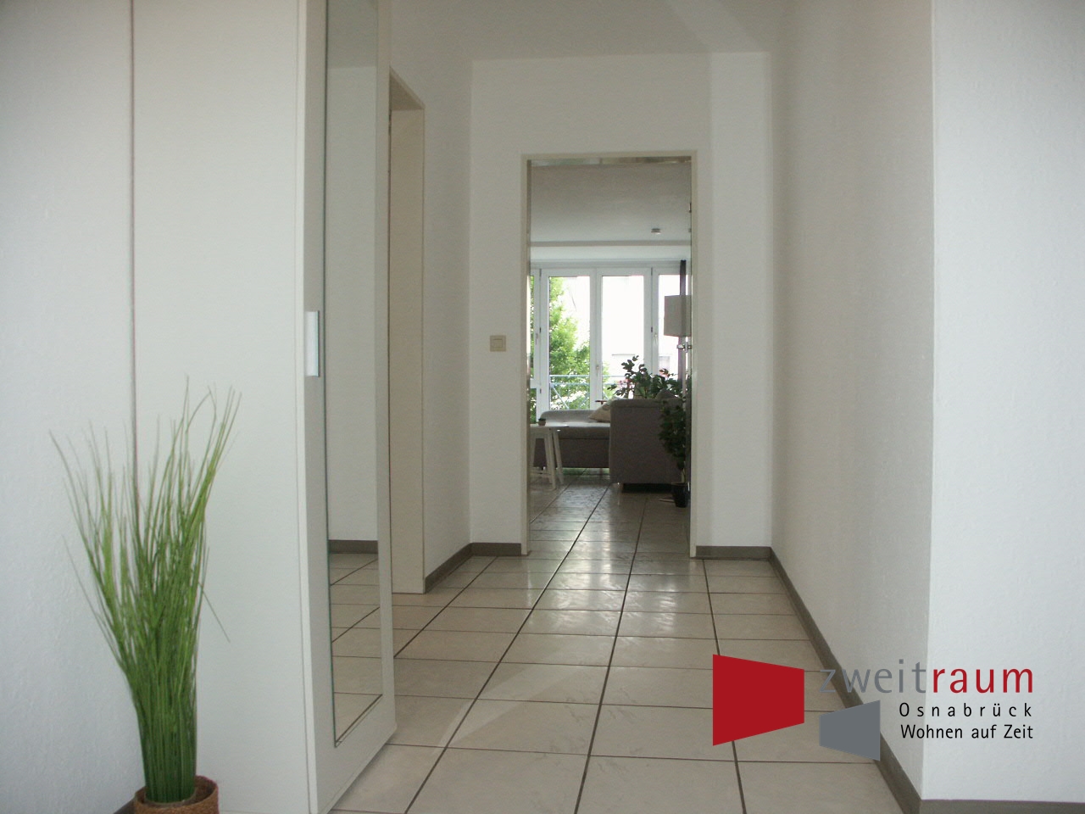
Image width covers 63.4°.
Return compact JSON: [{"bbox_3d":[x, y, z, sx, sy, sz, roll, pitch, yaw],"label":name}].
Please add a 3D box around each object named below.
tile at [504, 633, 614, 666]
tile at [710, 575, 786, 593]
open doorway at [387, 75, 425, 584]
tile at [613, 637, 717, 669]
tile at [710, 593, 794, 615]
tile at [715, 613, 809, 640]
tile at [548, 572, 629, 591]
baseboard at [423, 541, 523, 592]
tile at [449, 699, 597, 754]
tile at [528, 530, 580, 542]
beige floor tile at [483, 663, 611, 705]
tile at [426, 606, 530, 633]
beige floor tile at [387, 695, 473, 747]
[{"bbox_3d":[0.059,0.786,2.834,0.333,0.010,0.326,0,1,8],"label":"tile"},{"bbox_3d":[0.850,0.762,3.694,0.303,0.010,0.327,0,1,8],"label":"tile"},{"bbox_3d":[-0.628,-0.222,3.188,0.165,2.004,0.870,0,1,8],"label":"open doorway"},{"bbox_3d":[0.391,0.785,2.790,0.333,0.010,0.326,0,1,8],"label":"tile"},{"bbox_3d":[0.801,0.763,3.378,0.305,0.010,0.328,0,1,8],"label":"tile"},{"bbox_3d":[0.765,0.784,3.089,0.308,0.010,0.326,0,1,8],"label":"tile"},{"bbox_3d":[0.201,0.760,3.795,0.333,0.010,0.328,0,1,8],"label":"tile"},{"bbox_3d":[-0.294,0.731,4.025,0.264,0.062,0.852,0,1,8],"label":"baseboard"},{"bbox_3d":[-0.035,0.801,2.197,0.333,0.010,0.327,0,1,8],"label":"tile"},{"bbox_3d":[0.044,0.746,5.072,0.333,0.010,0.326,0,1,8],"label":"tile"},{"bbox_3d":[0.011,0.789,2.510,0.333,0.010,0.328,0,1,8],"label":"beige floor tile"},{"bbox_3d":[-0.226,0.783,3.235,0.333,0.010,0.326,0,1,8],"label":"tile"},{"bbox_3d":[-0.368,0.799,2.237,0.333,0.010,0.328,0,1,8],"label":"beige floor tile"}]

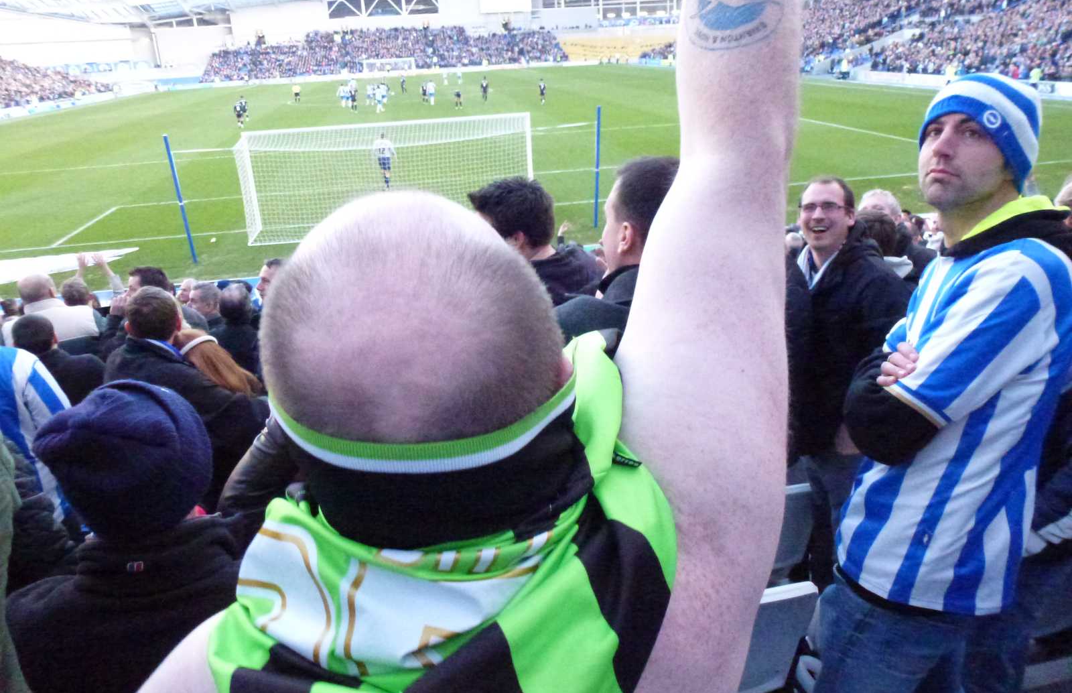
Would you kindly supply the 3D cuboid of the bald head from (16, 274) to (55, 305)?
[{"bbox_3d":[-2.719,-0.281,4.043,0.170,0.235,0.205,-10,23,-16],"label":"bald head"}]

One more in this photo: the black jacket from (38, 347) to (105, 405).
[{"bbox_3d":[-2.273,0.337,3.580,0.530,0.680,0.320,-9,23,-14],"label":"black jacket"}]

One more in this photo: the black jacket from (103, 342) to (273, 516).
[{"bbox_3d":[-1.294,0.260,2.832,0.580,0.700,0.360,-9,23,-15],"label":"black jacket"}]

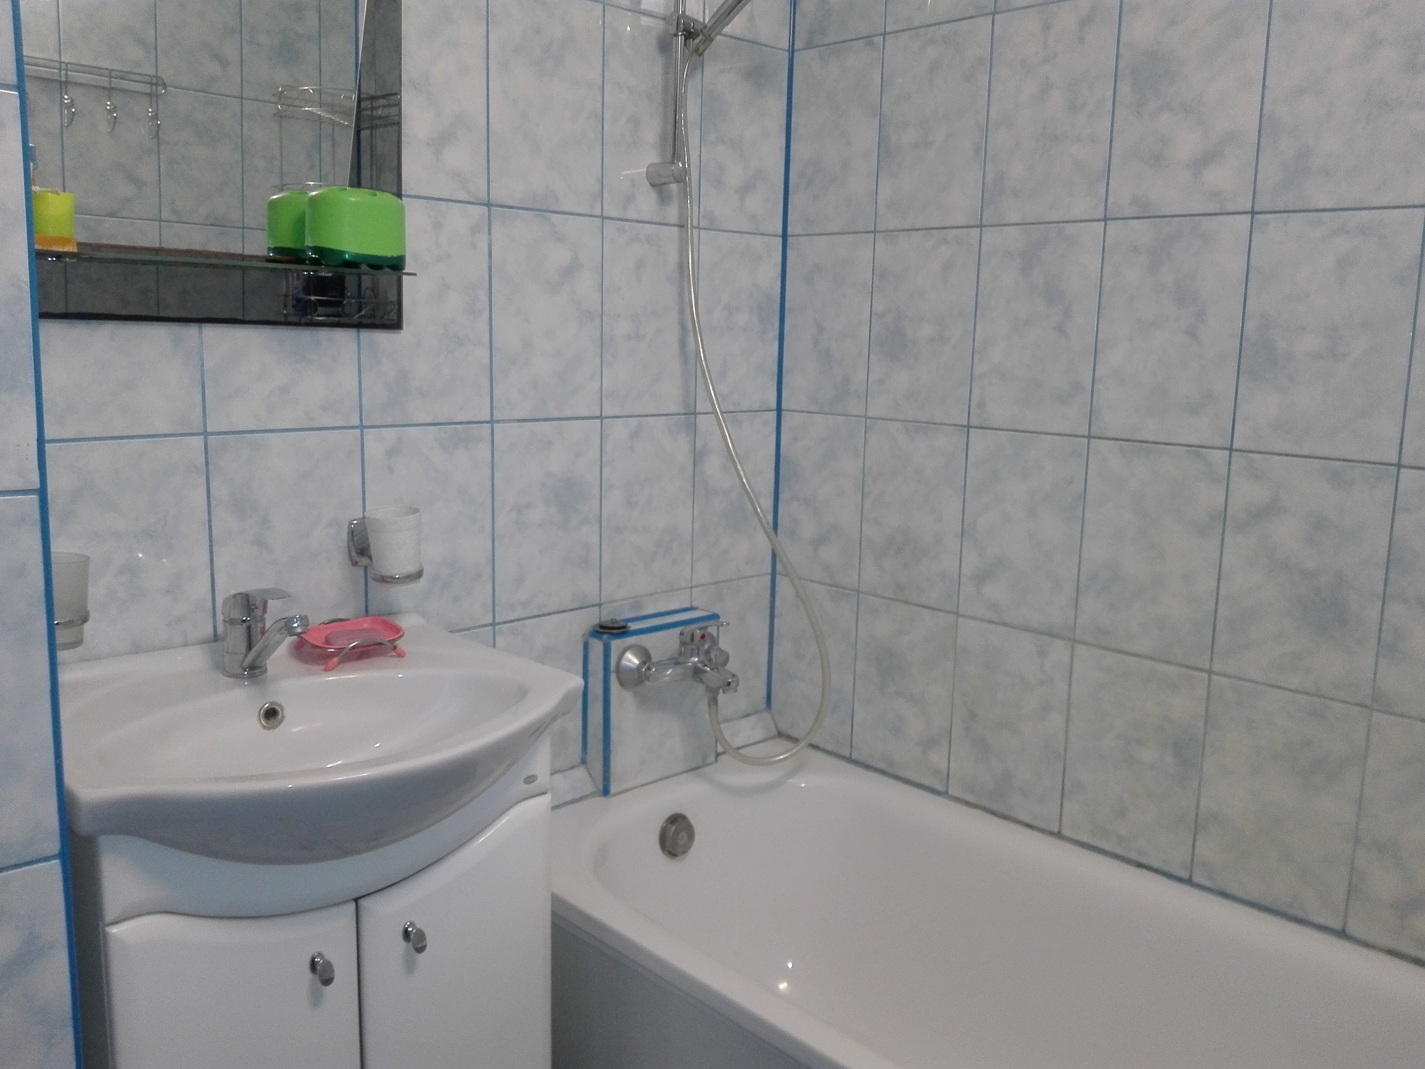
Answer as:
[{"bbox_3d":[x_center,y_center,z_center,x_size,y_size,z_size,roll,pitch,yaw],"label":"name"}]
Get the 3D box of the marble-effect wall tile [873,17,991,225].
[{"bbox_3d":[0.345,-0.629,1.727,0.010,0.300,0.200,-8,14,-43],"label":"marble-effect wall tile"}]

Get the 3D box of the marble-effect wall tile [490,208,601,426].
[{"bbox_3d":[-0.245,-0.321,1.646,0.200,0.300,0.009,-9,14,-43],"label":"marble-effect wall tile"}]

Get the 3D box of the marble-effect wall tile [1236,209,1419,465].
[{"bbox_3d":[0.751,-0.244,1.365,0.009,0.300,0.200,-9,14,-43],"label":"marble-effect wall tile"}]

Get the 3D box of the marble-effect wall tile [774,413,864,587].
[{"bbox_3d":[0.192,-0.062,1.984,0.009,0.300,0.200,-9,14,-43],"label":"marble-effect wall tile"}]

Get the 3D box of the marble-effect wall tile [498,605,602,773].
[{"bbox_3d":[-0.259,0.255,1.751,0.200,0.268,0.009,-9,14,-43],"label":"marble-effect wall tile"}]

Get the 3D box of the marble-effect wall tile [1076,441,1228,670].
[{"bbox_3d":[0.612,0.023,1.556,0.009,0.300,0.200,-9,14,-43],"label":"marble-effect wall tile"}]

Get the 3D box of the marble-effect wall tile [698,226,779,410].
[{"bbox_3d":[0.048,-0.368,1.940,0.200,0.300,0.010,-8,14,-43],"label":"marble-effect wall tile"}]

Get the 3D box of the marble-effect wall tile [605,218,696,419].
[{"bbox_3d":[-0.100,-0.342,1.781,0.200,0.300,0.010,-8,14,-43],"label":"marble-effect wall tile"}]

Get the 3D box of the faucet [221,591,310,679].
[{"bbox_3d":[-0.494,0.111,1.233,0.160,0.108,0.050,10,13,38],"label":"faucet"}]

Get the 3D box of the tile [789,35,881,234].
[{"bbox_3d":[0.205,-0.658,1.868,0.010,0.300,0.200,-8,14,-43],"label":"tile"}]

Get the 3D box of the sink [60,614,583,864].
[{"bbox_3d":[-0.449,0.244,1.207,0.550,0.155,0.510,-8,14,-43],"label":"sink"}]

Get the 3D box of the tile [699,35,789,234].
[{"bbox_3d":[0.054,-0.666,1.871,0.200,0.300,0.009,-9,14,-43],"label":"tile"}]

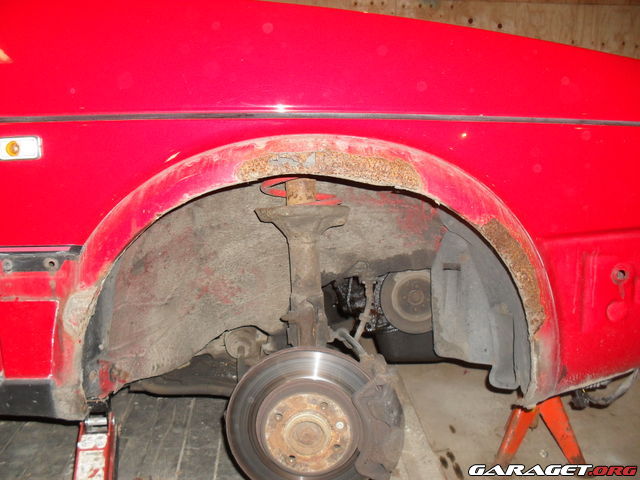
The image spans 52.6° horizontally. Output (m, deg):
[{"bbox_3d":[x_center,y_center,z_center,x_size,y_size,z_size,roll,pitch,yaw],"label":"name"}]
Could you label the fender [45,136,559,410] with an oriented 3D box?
[{"bbox_3d":[-0.011,0.051,0.950,0.751,0.408,0.090,-1,12,-5],"label":"fender"}]

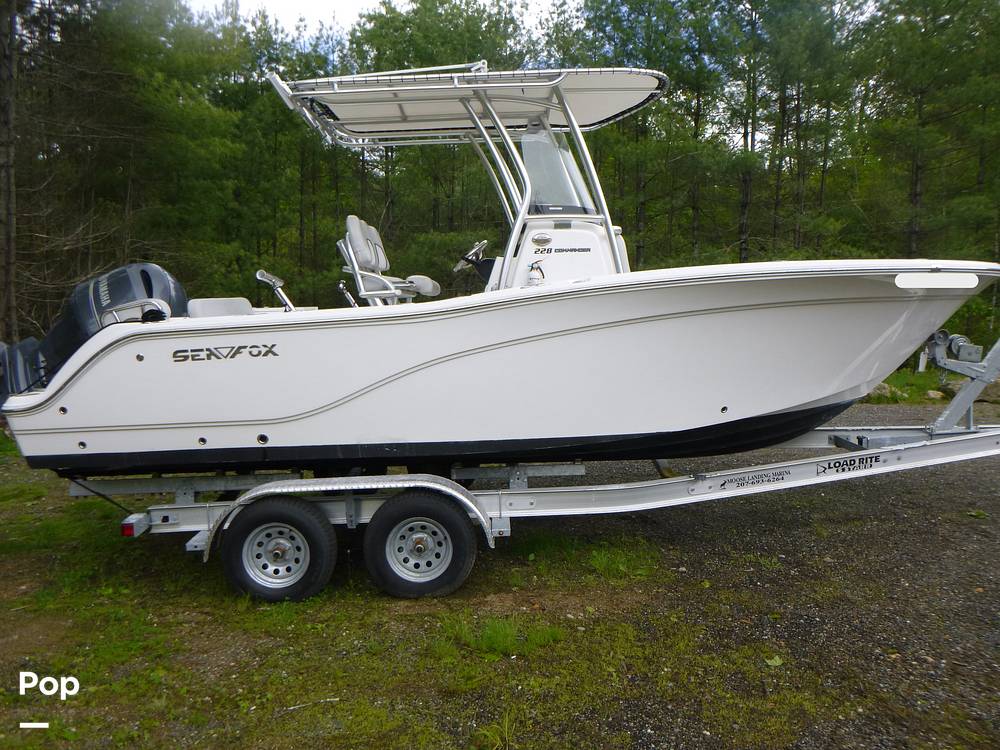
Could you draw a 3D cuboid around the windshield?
[{"bbox_3d":[0.421,-1.482,5.417,0.570,0.630,0.780,-2,8,-1],"label":"windshield"}]

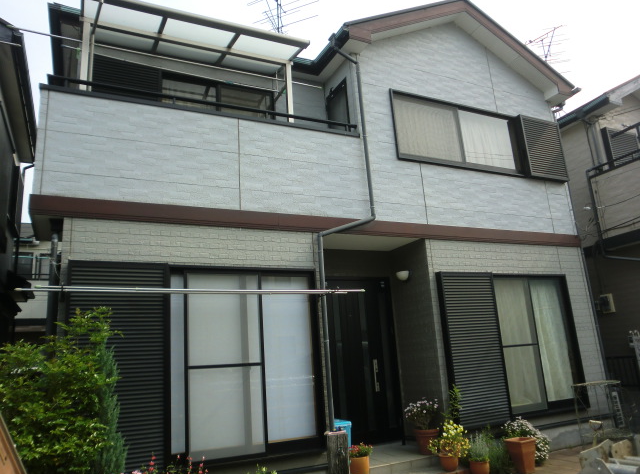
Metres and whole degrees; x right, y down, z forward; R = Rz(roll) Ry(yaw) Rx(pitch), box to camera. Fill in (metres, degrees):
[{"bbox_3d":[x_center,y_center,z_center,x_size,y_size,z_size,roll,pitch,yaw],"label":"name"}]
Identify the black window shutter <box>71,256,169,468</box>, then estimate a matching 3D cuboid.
[{"bbox_3d":[-1.969,1.277,4.674,0.923,2.066,0.120,3,-15,-27],"label":"black window shutter"}]

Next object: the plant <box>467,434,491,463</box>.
[{"bbox_3d":[1.883,2.506,5.728,0.270,0.310,0.260,-7,-14,15],"label":"plant"}]

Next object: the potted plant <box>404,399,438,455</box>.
[{"bbox_3d":[1.361,2.525,6.440,0.431,0.712,0.421,3,-15,-27],"label":"potted plant"}]

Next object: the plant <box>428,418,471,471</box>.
[{"bbox_3d":[1.537,2.479,5.743,0.470,0.560,0.420,-6,-14,12],"label":"plant"}]

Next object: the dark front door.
[{"bbox_3d":[0.623,1.791,7.048,1.200,2.400,0.110,3,-15,-25],"label":"dark front door"}]

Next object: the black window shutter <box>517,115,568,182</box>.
[{"bbox_3d":[3.966,-1.549,8.559,1.013,1.123,0.125,3,-15,-27],"label":"black window shutter"}]

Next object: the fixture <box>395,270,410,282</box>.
[{"bbox_3d":[1.234,0.597,7.280,0.130,0.140,0.241,3,-15,-27],"label":"fixture"}]

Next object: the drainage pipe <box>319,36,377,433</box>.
[{"bbox_3d":[0.398,-0.123,6.337,0.880,5.800,0.170,3,-15,-25],"label":"drainage pipe"}]

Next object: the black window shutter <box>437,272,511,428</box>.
[{"bbox_3d":[2.179,1.540,6.802,0.963,2.066,0.120,3,-15,-27],"label":"black window shutter"}]

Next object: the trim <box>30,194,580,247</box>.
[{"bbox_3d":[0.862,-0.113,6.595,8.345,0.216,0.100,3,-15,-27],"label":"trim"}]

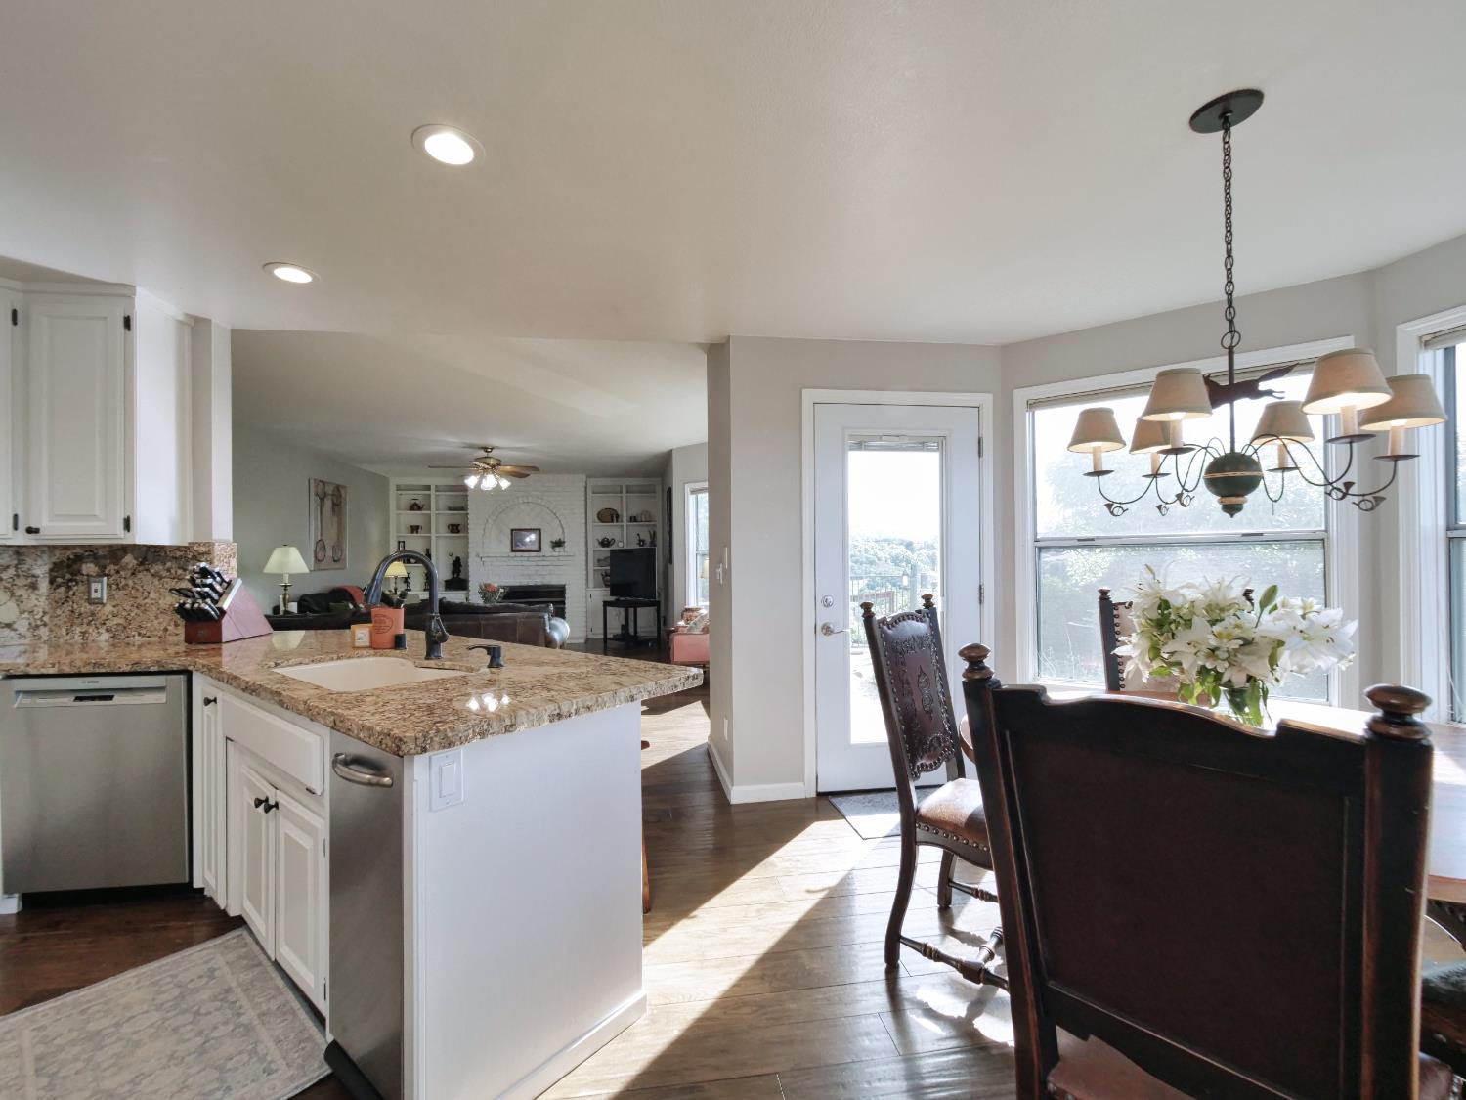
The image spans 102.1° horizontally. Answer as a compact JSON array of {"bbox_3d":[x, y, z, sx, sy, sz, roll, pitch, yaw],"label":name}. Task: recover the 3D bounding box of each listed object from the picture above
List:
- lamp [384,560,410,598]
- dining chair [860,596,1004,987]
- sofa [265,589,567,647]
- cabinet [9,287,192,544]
[{"bbox_3d":[-4.515,0.381,7.950,0.320,0.500,0.320,0,0,0],"label":"lamp"},{"bbox_3d":[0.783,0.725,1.848,0.600,1.125,0.510,-1,0,42],"label":"dining chair"},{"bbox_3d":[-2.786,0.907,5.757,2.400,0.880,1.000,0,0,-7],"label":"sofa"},{"bbox_3d":[-2.708,-0.551,2.570,0.460,1.056,0.310,0,0,-7],"label":"cabinet"}]

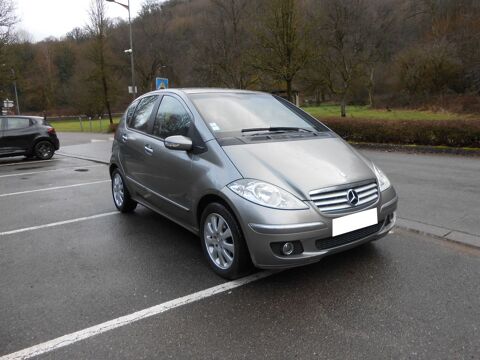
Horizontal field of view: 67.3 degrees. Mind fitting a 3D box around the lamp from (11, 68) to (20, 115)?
[{"bbox_3d":[-26.819,-9.601,43.153,0.700,6.970,0.300,-1,10,0],"label":"lamp"}]

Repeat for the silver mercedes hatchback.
[{"bbox_3d":[-0.183,-0.243,4.264,1.800,1.590,3.840,-8,13,-35],"label":"silver mercedes hatchback"}]

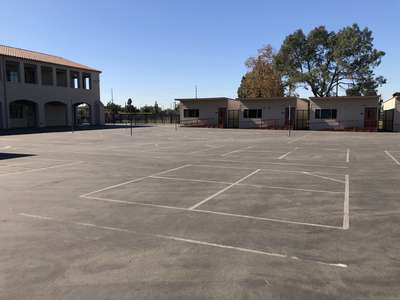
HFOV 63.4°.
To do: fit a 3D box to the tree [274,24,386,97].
[{"bbox_3d":[23.910,-13.456,58.744,20.784,17.993,18.500,0,6,0],"label":"tree"}]

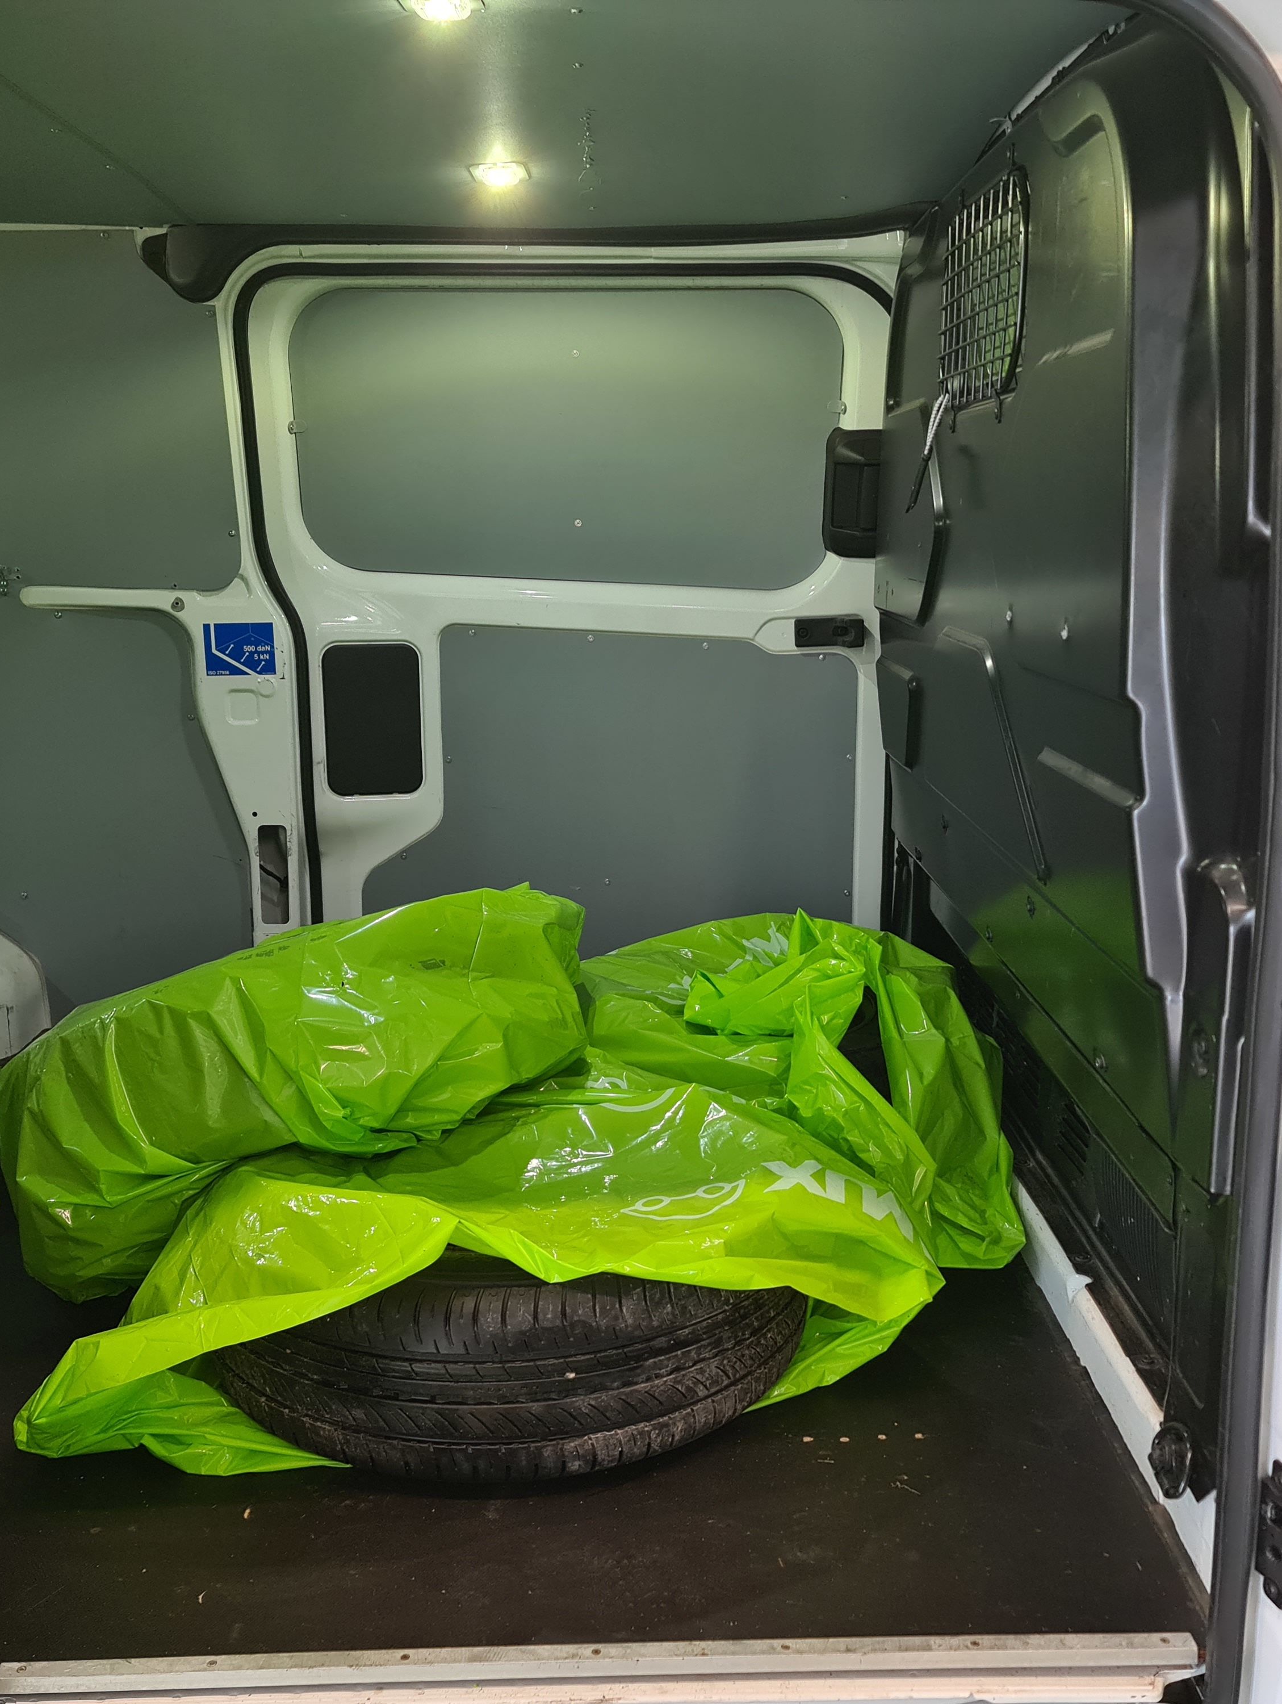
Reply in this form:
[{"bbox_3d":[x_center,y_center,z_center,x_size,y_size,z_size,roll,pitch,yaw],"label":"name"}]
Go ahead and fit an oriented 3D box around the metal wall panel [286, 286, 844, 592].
[{"bbox_3d":[-0.129,-0.701,2.813,0.935,0.505,0.020,0,19,0],"label":"metal wall panel"}]

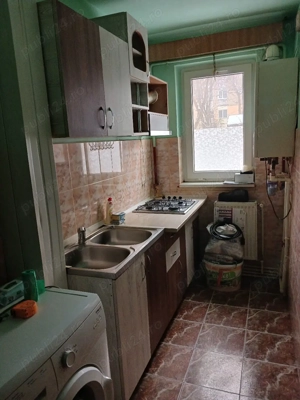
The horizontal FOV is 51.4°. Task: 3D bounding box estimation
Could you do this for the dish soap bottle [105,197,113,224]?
[{"bbox_3d":[-0.324,0.089,2.506,0.050,0.218,0.060,1,12,21],"label":"dish soap bottle"}]

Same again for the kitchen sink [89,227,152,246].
[{"bbox_3d":[-0.197,0.326,2.217,0.400,0.150,0.345,1,12,21],"label":"kitchen sink"}]

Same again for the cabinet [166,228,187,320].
[{"bbox_3d":[-0.003,0.556,2.769,0.512,0.760,0.619,1,12,21],"label":"cabinet"}]

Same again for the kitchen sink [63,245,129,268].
[{"bbox_3d":[-0.333,0.403,1.860,0.400,0.150,0.345,1,12,21],"label":"kitchen sink"}]

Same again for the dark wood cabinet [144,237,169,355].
[{"bbox_3d":[-0.181,0.652,2.302,0.512,0.760,0.399,1,12,21],"label":"dark wood cabinet"}]

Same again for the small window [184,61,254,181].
[{"bbox_3d":[0.730,-0.793,3.317,0.745,1.213,0.100,1,12,21],"label":"small window"}]

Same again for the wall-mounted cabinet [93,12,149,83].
[{"bbox_3d":[-0.227,-1.133,2.420,0.310,0.413,0.395,1,12,21],"label":"wall-mounted cabinet"}]

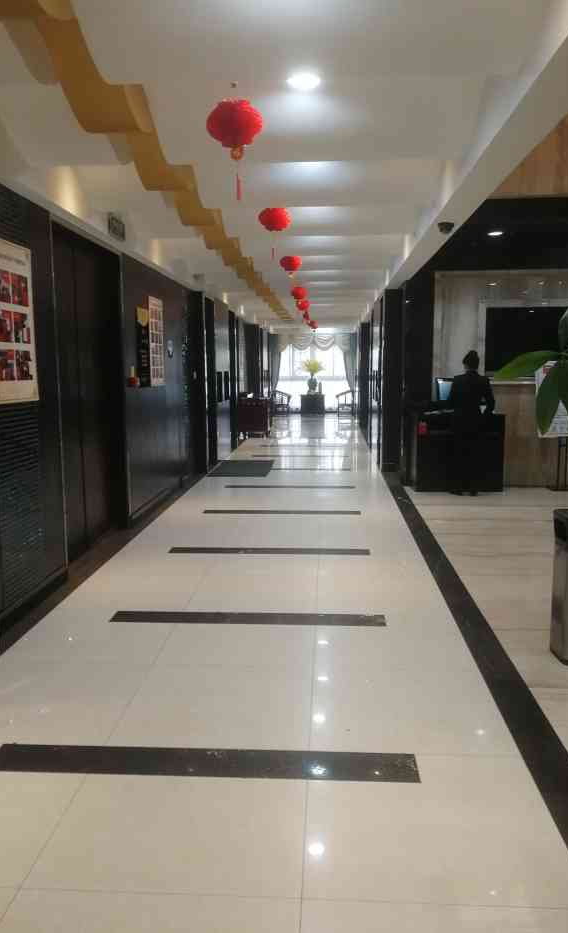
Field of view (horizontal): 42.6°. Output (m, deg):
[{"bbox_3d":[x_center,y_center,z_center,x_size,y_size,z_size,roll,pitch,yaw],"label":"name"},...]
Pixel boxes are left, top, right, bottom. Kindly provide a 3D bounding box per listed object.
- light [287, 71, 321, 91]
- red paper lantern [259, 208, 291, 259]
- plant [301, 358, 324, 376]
[{"bbox_3d":[0.090,-1.775,3.349,0.160,0.045,0.160,0,8,3],"label":"light"},{"bbox_3d":[-0.067,-1.765,5.497,0.244,0.419,0.244,0,8,3],"label":"red paper lantern"},{"bbox_3d":[0.871,-2.988,21.910,0.738,0.528,0.658,0,8,3],"label":"plant"}]

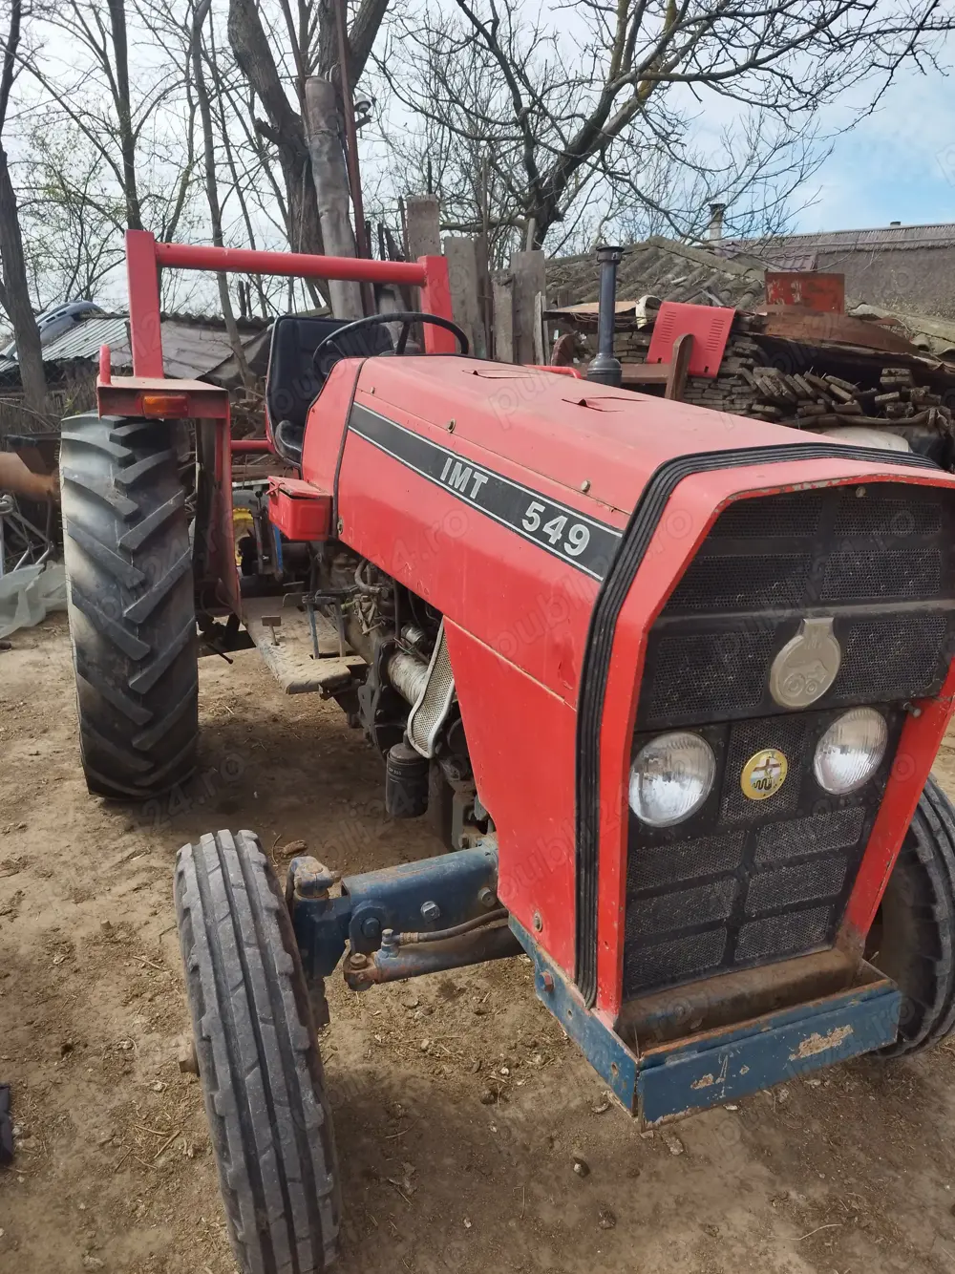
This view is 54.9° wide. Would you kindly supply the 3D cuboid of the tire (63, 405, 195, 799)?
[{"bbox_3d":[-1.274,-0.114,3.324,0.365,1.365,1.365,-4,17,-24],"label":"tire"}]

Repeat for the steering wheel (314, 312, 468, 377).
[{"bbox_3d":[-0.253,-0.809,2.695,0.440,0.070,0.440,-8,-9,-1],"label":"steering wheel"}]

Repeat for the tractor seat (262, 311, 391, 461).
[{"bbox_3d":[-0.460,-0.805,3.144,0.450,0.520,0.500,-4,17,-24],"label":"tractor seat"}]

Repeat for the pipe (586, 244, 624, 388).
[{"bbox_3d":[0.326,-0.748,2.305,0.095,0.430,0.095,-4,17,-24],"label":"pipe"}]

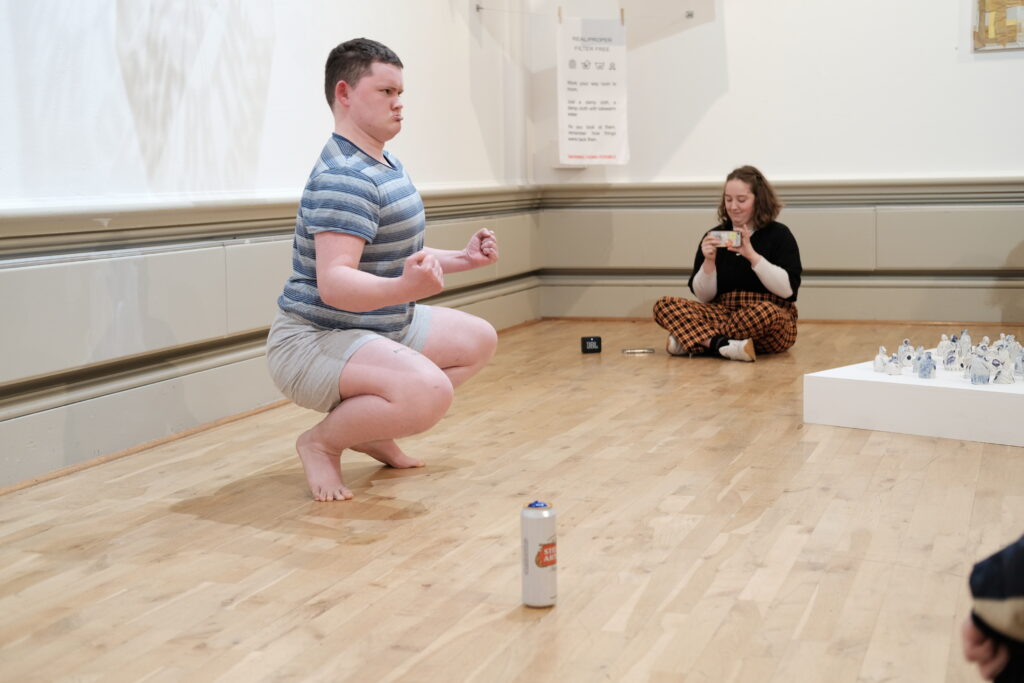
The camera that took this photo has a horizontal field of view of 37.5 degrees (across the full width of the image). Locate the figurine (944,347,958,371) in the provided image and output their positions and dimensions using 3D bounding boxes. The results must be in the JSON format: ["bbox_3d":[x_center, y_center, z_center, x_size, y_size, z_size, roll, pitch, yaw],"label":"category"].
[{"bbox_3d":[1.410,0.054,4.835,0.050,0.071,0.037,1,7,16],"label":"figurine"}]

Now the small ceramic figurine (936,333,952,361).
[{"bbox_3d":[1.476,0.015,5.143,0.050,0.077,0.038,1,7,16],"label":"small ceramic figurine"}]

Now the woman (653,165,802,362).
[{"bbox_3d":[0.982,-0.358,6.604,0.640,0.820,0.570,2,7,28],"label":"woman"}]

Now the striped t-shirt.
[{"bbox_3d":[-0.418,-0.277,3.973,0.350,0.510,0.470,1,7,16],"label":"striped t-shirt"}]

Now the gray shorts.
[{"bbox_3d":[-0.435,0.035,4.016,0.360,0.310,0.480,1,7,16],"label":"gray shorts"}]

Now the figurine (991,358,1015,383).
[{"bbox_3d":[1.476,0.081,4.525,0.068,0.085,0.055,1,7,18],"label":"figurine"}]

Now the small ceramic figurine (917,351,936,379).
[{"bbox_3d":[1.284,0.072,4.660,0.055,0.078,0.042,1,7,15],"label":"small ceramic figurine"}]

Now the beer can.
[{"bbox_3d":[0.051,0.399,2.810,0.066,0.188,0.066,-1,6,0],"label":"beer can"}]

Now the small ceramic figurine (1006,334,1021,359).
[{"bbox_3d":[1.673,0.020,5.028,0.050,0.085,0.037,1,7,18],"label":"small ceramic figurine"}]

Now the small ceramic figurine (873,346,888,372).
[{"bbox_3d":[1.182,0.055,4.827,0.050,0.082,0.045,0,7,14],"label":"small ceramic figurine"}]

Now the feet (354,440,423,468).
[{"bbox_3d":[-0.358,0.283,4.253,0.230,0.120,0.100,-3,6,-12],"label":"feet"}]

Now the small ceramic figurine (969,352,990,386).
[{"bbox_3d":[1.401,0.080,4.512,0.063,0.090,0.047,1,7,17],"label":"small ceramic figurine"}]

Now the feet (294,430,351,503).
[{"bbox_3d":[-0.481,0.310,3.839,0.100,0.160,0.215,-4,7,-22],"label":"feet"}]

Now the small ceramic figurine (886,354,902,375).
[{"bbox_3d":[1.207,0.071,4.751,0.047,0.063,0.038,0,7,14],"label":"small ceramic figurine"}]

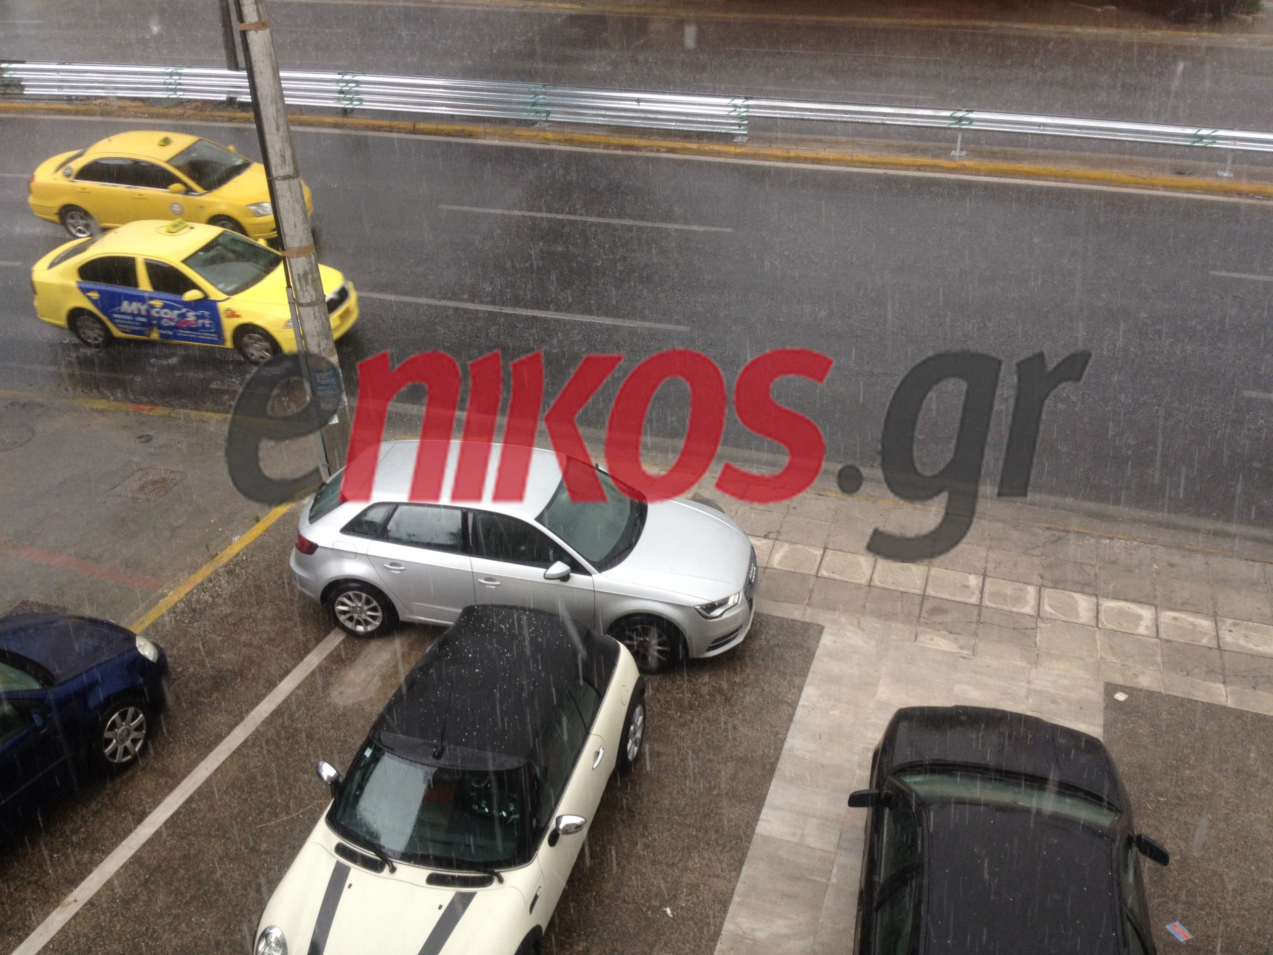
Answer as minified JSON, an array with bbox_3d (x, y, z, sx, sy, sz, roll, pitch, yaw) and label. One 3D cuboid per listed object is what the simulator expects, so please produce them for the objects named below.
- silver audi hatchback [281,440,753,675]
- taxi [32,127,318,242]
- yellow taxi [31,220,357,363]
[{"bbox_3d":[-1.000,0.579,11.926,4.321,1.429,1.850,5,32,10],"label":"silver audi hatchback"},{"bbox_3d":[-7.800,-4.900,21.680,4.630,1.480,1.780,6,31,10],"label":"taxi"},{"bbox_3d":[-6.121,-2.675,17.831,4.543,1.490,1.817,7,33,13],"label":"yellow taxi"}]

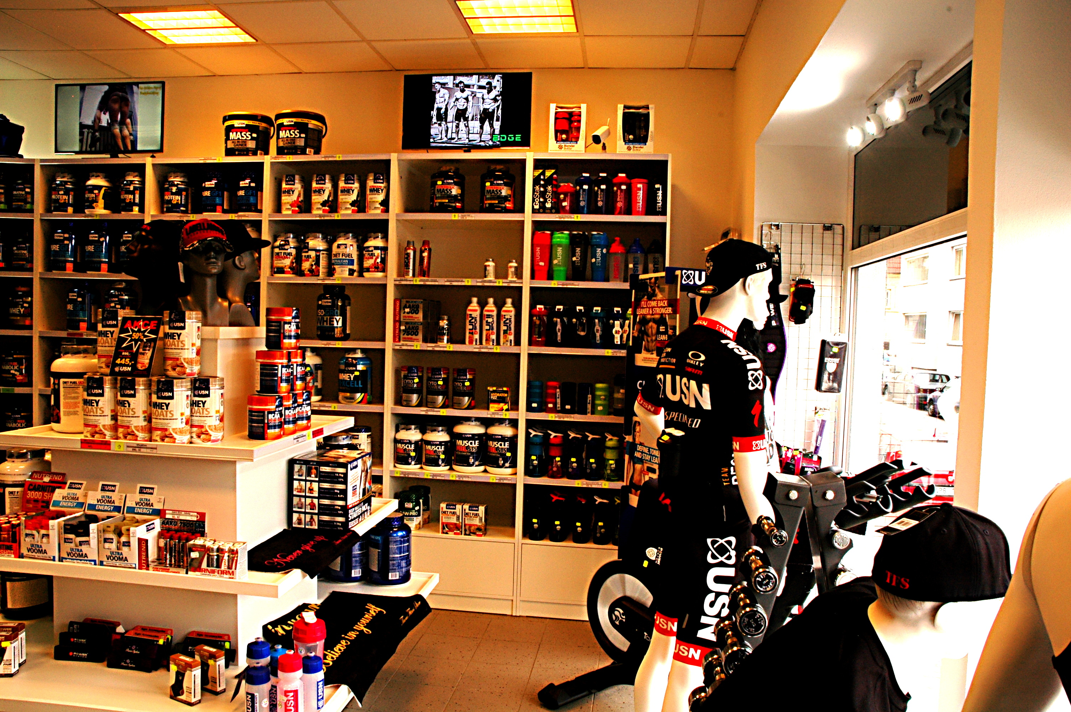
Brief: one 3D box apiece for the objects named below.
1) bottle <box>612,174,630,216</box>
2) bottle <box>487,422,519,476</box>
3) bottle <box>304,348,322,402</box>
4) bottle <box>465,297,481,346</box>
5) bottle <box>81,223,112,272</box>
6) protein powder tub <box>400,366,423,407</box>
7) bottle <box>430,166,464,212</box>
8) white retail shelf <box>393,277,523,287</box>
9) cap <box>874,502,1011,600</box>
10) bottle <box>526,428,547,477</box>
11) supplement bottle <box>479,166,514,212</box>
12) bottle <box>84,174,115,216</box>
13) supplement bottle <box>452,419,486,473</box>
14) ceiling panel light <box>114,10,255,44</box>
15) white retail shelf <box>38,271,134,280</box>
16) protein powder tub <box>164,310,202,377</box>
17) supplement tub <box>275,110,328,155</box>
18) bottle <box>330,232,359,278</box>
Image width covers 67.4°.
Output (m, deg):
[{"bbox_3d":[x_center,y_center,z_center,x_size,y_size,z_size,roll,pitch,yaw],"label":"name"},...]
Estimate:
[{"bbox_3d":[0.455,-0.852,4.277,0.097,0.228,0.097,2,2,15],"label":"bottle"},{"bbox_3d":[-0.187,0.509,4.490,0.182,0.283,0.182,2,2,0],"label":"bottle"},{"bbox_3d":[-1.355,0.118,4.748,0.180,0.295,0.180,2,2,8],"label":"bottle"},{"bbox_3d":[-0.345,-0.192,4.415,0.080,0.265,0.080,2,2,2],"label":"bottle"},{"bbox_3d":[-2.650,-0.654,4.846,0.172,0.295,0.172,2,2,8],"label":"bottle"},{"bbox_3d":[-0.703,0.172,4.542,0.129,0.225,0.129,2,2,-2],"label":"protein powder tub"},{"bbox_3d":[-0.519,-0.976,4.755,0.197,0.272,0.197,1,3,-6],"label":"bottle"},{"bbox_3d":[-0.411,-0.414,4.576,0.727,0.037,0.280,2,2,8],"label":"white retail shelf"},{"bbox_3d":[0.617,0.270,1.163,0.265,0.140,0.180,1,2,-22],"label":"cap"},{"bbox_3d":[0.007,0.566,4.683,0.102,0.277,0.100,2,3,6],"label":"bottle"},{"bbox_3d":[-0.219,-0.967,4.717,0.197,0.272,0.197,2,3,-3],"label":"supplement bottle"},{"bbox_3d":[-2.634,-0.981,4.844,0.149,0.255,0.149,2,2,12],"label":"bottle"},{"bbox_3d":[-0.372,0.502,4.520,0.190,0.283,0.190,2,2,0],"label":"supplement bottle"},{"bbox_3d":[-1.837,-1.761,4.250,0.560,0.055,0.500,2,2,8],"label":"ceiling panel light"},{"bbox_3d":[-2.611,-0.476,4.873,0.721,0.031,0.310,2,2,8],"label":"white retail shelf"},{"bbox_3d":[-1.209,-0.042,2.750,0.120,0.220,0.120,2,2,0],"label":"protein powder tub"},{"bbox_3d":[-1.425,-1.323,4.869,0.300,0.257,0.285,2,3,0],"label":"supplement tub"},{"bbox_3d":[-1.109,-0.584,4.664,0.155,0.245,0.155,1,2,0],"label":"bottle"}]

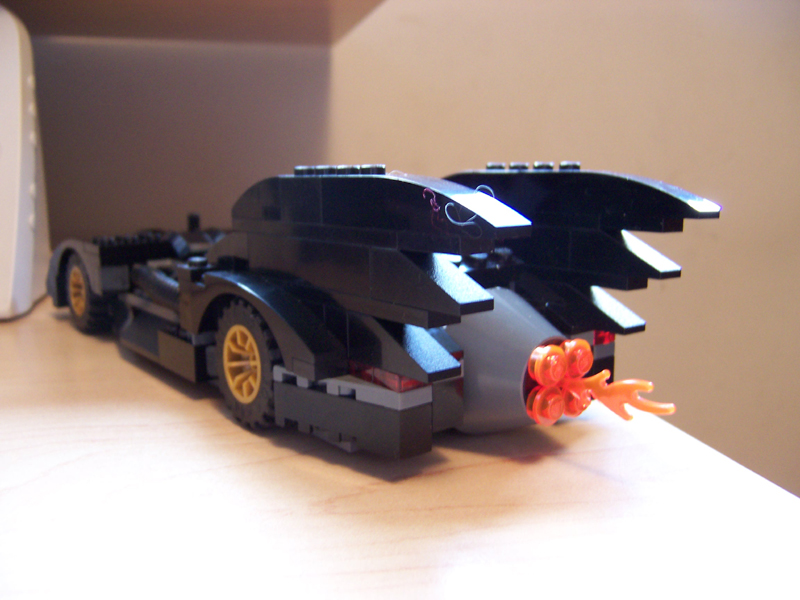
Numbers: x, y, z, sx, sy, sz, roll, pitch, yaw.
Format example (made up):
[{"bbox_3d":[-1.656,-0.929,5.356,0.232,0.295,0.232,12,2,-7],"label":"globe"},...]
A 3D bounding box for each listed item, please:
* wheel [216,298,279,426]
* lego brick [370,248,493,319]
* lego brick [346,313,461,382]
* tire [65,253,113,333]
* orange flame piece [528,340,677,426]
[{"bbox_3d":[-0.031,0.014,0.179,0.014,0.030,0.030,-9,12,-39],"label":"wheel"},{"bbox_3d":[0.005,-0.004,0.134,0.008,0.010,0.024,-9,12,-39],"label":"lego brick"},{"bbox_3d":[0.000,0.008,0.142,0.008,0.010,0.024,-9,12,-39],"label":"lego brick"},{"bbox_3d":[-0.111,-0.003,0.280,0.014,0.030,0.030,-9,12,-39],"label":"tire"},{"bbox_3d":[0.038,0.017,0.142,0.016,0.017,0.028,-9,12,-39],"label":"orange flame piece"}]

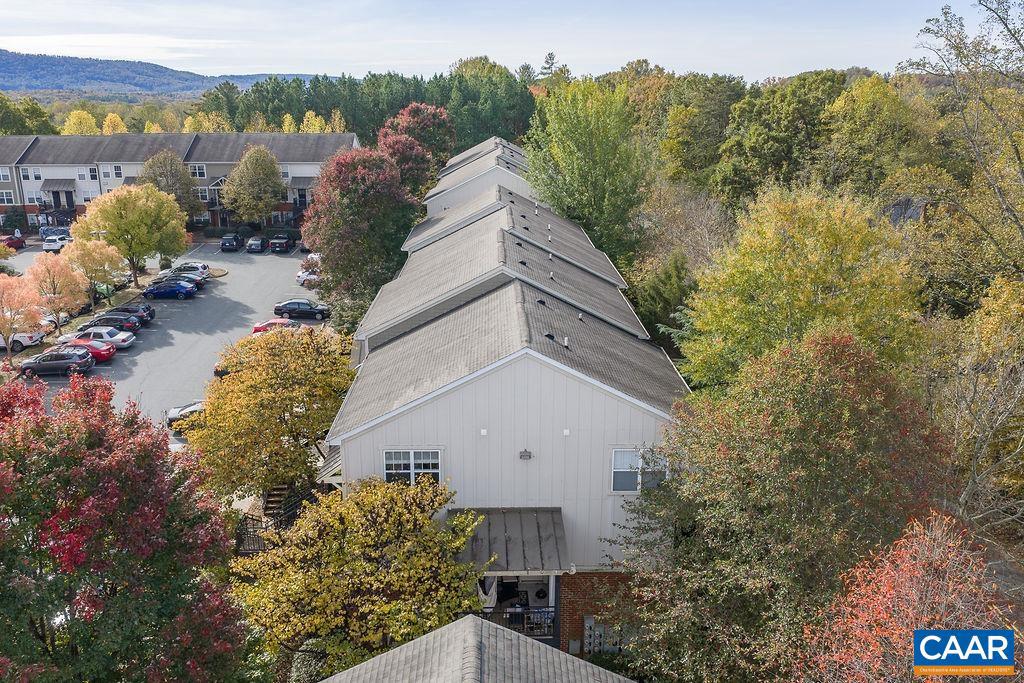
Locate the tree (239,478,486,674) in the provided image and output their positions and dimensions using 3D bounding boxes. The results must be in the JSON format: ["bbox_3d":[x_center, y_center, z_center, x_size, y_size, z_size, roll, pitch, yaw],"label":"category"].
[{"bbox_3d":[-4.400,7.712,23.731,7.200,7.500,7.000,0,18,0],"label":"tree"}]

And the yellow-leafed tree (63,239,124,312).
[{"bbox_3d":[-34.000,-5.278,63.672,5.200,6.000,5.200,0,18,0],"label":"yellow-leafed tree"}]

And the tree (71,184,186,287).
[{"bbox_3d":[-33.443,-9.119,70.149,9.400,8.950,9.400,0,17,0],"label":"tree"}]

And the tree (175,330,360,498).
[{"bbox_3d":[-10.800,3.446,35.279,7.600,7.900,7.600,0,18,0],"label":"tree"}]

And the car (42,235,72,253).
[{"bbox_3d":[-52.320,-11.651,92.054,1.850,1.660,4.500,-1,17,-5],"label":"car"}]

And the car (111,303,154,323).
[{"bbox_3d":[-29.200,-2.066,59.998,4.500,1.680,1.800,0,17,-1],"label":"car"}]

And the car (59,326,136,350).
[{"bbox_3d":[-28.650,-0.230,54.600,5.200,1.460,1.950,0,17,-1],"label":"car"}]

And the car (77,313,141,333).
[{"bbox_3d":[-30.525,-1.163,60.337,4.450,1.480,1.800,-1,17,-5],"label":"car"}]

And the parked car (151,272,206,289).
[{"bbox_3d":[-30.792,-5.586,73.882,4.650,1.450,1.800,-1,17,-5],"label":"parked car"}]

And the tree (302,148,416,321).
[{"bbox_3d":[-12.027,-8.414,62.814,9.600,13.410,9.600,-1,17,-5],"label":"tree"}]

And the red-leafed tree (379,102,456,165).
[{"bbox_3d":[-12.000,-22.702,100.915,9.500,14.200,9.500,0,18,0],"label":"red-leafed tree"}]

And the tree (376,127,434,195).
[{"bbox_3d":[-11.762,-16.037,87.148,7.800,12.810,7.800,-1,17,-5],"label":"tree"}]

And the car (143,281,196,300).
[{"bbox_3d":[-29.600,-4.500,68.654,4.500,1.450,1.790,1,18,3],"label":"car"}]

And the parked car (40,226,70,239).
[{"bbox_3d":[-53.600,-12.777,93.635,1.850,1.650,4.500,2,17,8],"label":"parked car"}]

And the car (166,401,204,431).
[{"bbox_3d":[-16.400,3.947,44.166,4.700,1.470,1.820,0,18,1],"label":"car"}]

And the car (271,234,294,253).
[{"bbox_3d":[-26.515,-11.590,91.770,1.920,1.720,5.100,-1,17,-5],"label":"car"}]

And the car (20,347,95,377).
[{"bbox_3d":[-29.700,1.278,51.920,4.500,1.670,1.830,0,18,1],"label":"car"}]

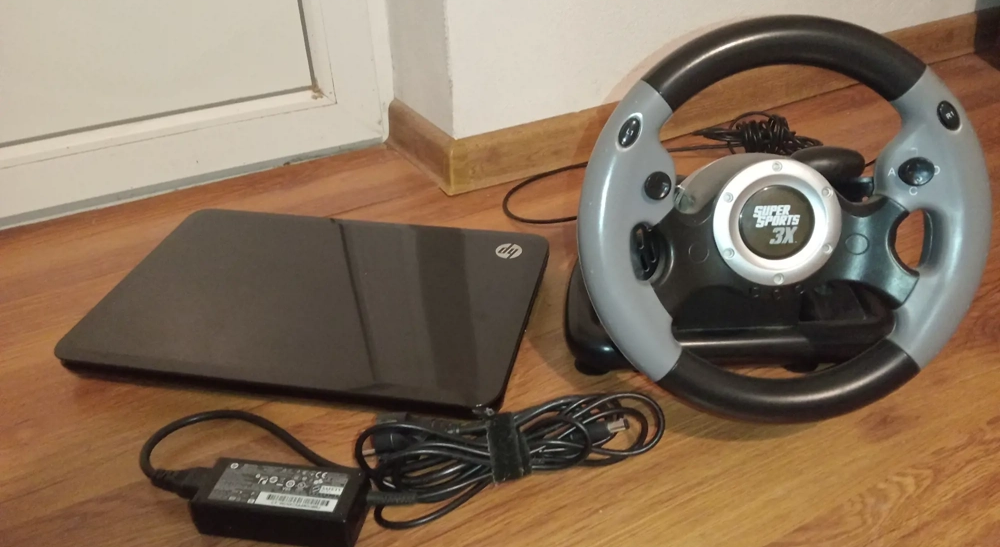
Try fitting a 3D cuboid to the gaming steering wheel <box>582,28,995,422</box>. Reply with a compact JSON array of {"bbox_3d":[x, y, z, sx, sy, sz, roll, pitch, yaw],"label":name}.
[{"bbox_3d":[0.182,-0.032,0.532,0.260,0.260,0.100,-1,12,2],"label":"gaming steering wheel"}]

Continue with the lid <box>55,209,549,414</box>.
[{"bbox_3d":[-0.160,0.027,0.731,0.376,0.027,0.244,5,35,11],"label":"lid"}]

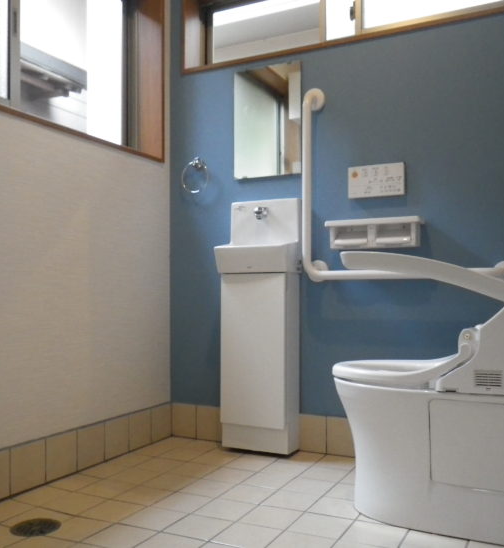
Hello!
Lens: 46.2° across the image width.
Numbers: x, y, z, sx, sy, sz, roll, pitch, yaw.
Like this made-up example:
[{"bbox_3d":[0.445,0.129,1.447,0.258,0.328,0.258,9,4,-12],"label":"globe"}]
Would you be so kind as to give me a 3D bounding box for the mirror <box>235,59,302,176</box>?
[{"bbox_3d":[0.061,-0.636,2.472,0.306,0.461,0.015,-2,-3,26],"label":"mirror"}]

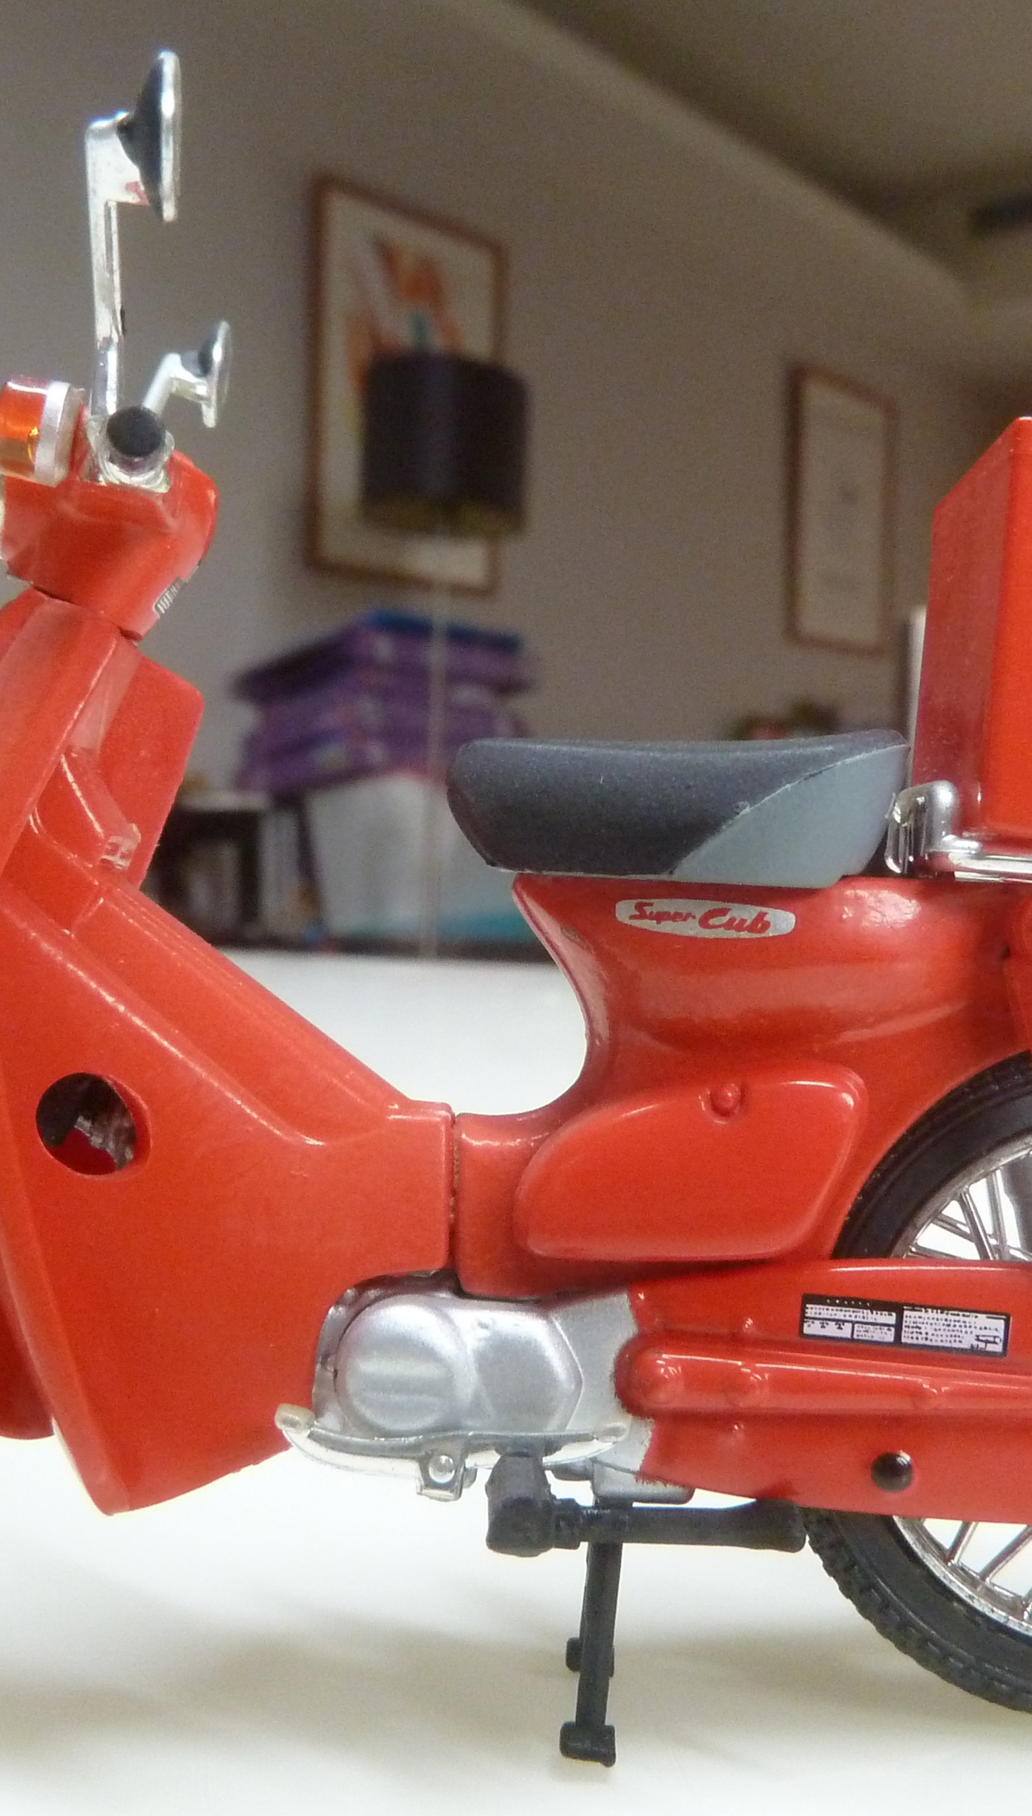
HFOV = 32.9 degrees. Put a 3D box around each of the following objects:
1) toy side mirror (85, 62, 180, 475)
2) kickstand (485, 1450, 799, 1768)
[{"bbox_3d":[-0.020,-0.035,0.093,0.006,0.021,0.011,2,2,2],"label":"toy side mirror"},{"bbox_3d":[0.008,0.044,0.112,0.019,0.023,0.026,2,2,2],"label":"kickstand"}]

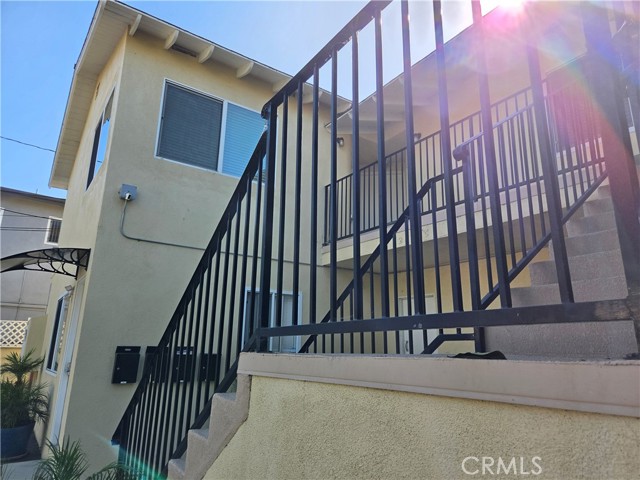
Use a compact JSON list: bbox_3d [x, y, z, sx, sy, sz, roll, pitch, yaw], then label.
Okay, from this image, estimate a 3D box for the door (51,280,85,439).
[{"bbox_3d":[-3.201,1.533,5.436,0.060,2.030,0.840,11,-17,-35],"label":"door"}]

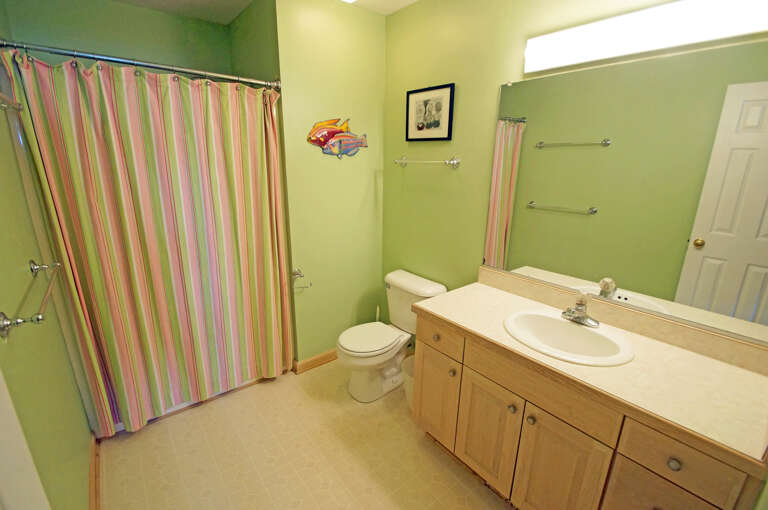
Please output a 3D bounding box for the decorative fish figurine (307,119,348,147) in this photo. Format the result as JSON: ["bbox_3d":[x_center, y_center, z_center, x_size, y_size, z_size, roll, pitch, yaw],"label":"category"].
[{"bbox_3d":[-0.349,-0.795,2.075,0.332,0.188,0.035,-13,21,-40],"label":"decorative fish figurine"}]

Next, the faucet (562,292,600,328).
[{"bbox_3d":[0.896,0.250,1.454,0.122,0.130,0.152,-13,21,-40],"label":"faucet"}]

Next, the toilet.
[{"bbox_3d":[0.030,0.552,2.204,0.680,0.690,0.450,-13,21,-40],"label":"toilet"}]

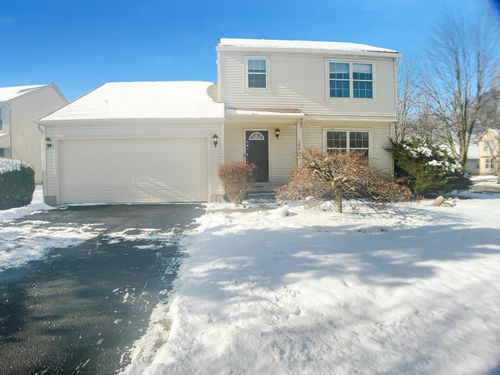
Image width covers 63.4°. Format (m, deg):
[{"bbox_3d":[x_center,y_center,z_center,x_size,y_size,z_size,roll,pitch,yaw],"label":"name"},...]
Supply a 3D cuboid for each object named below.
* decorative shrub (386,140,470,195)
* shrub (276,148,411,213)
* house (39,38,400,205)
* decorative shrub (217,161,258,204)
[{"bbox_3d":[6.886,-0.810,15.600,3.150,2.100,2.700,-1,2,0],"label":"decorative shrub"},{"bbox_3d":[2.520,-0.189,10.900,3.400,1.700,2.900,-1,2,0],"label":"shrub"},{"bbox_3d":[-0.850,-3.400,18.200,12.600,7.500,10.300,-1,2,-5],"label":"house"},{"bbox_3d":[-0.408,-0.131,13.200,1.220,1.360,1.200,-1,2,0],"label":"decorative shrub"}]

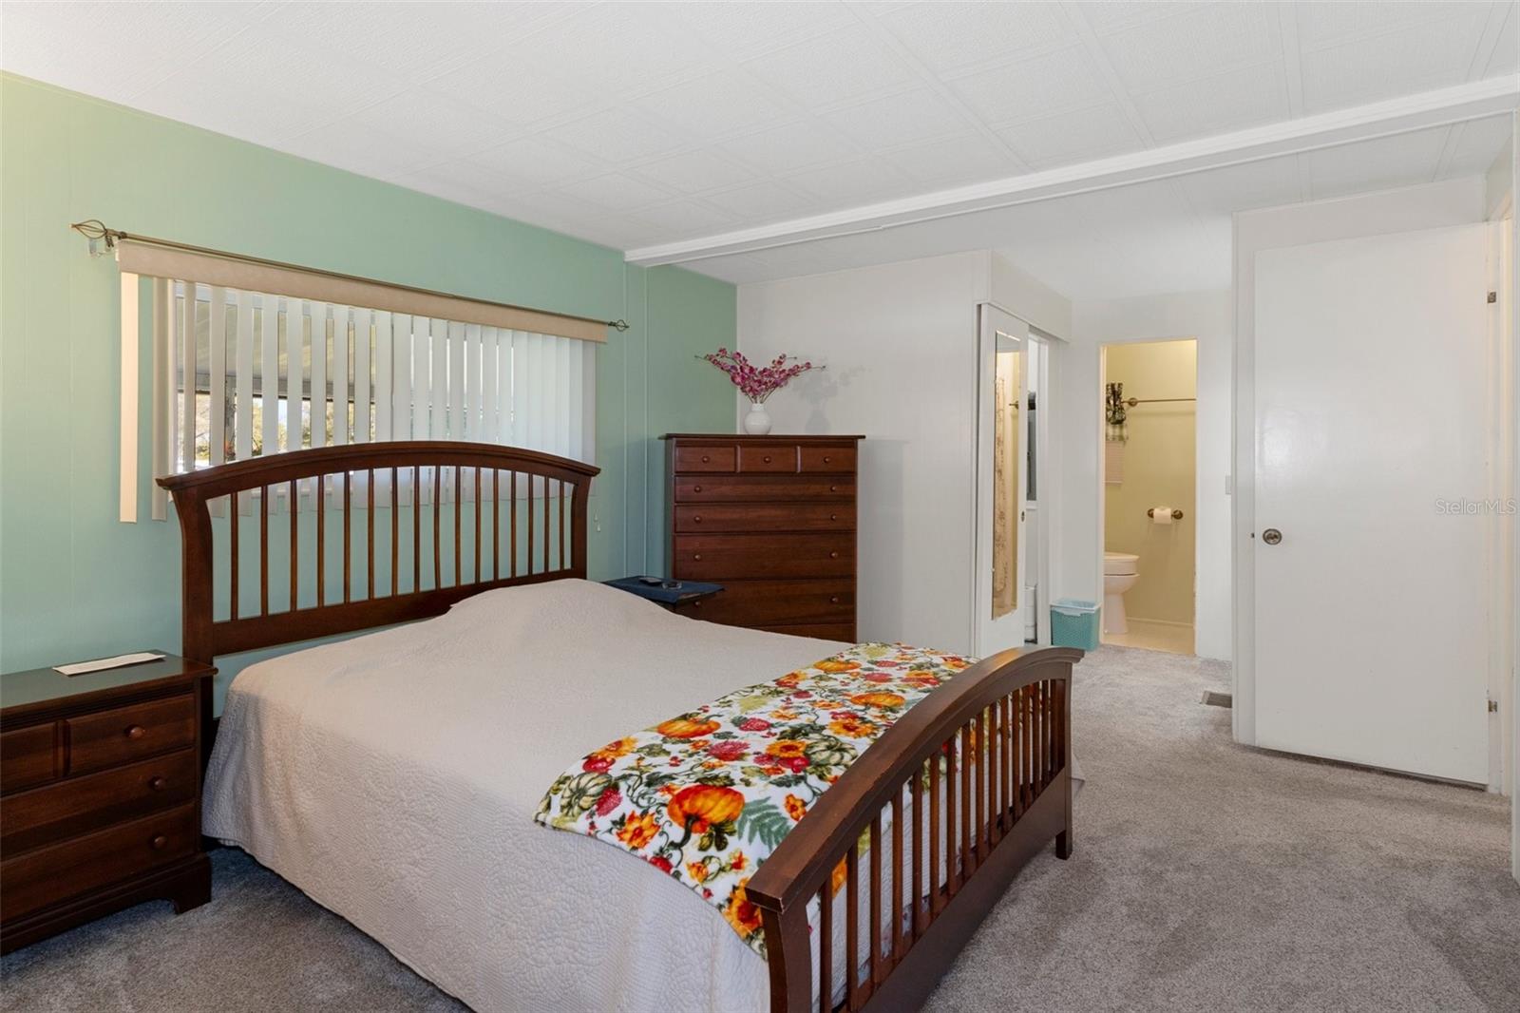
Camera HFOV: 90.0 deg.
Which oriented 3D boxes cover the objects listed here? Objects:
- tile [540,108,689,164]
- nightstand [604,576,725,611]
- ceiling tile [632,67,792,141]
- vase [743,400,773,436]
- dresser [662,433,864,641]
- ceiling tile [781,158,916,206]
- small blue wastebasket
[{"bbox_3d":[-0.463,-1.187,2.457,0.350,0.020,0.345,4,6,35],"label":"tile"},{"bbox_3d":[-0.455,0.678,3.320,0.520,0.640,0.360,4,5,37],"label":"nightstand"},{"bbox_3d":[-0.130,-1.162,2.220,0.350,0.020,0.345,4,6,35],"label":"ceiling tile"},{"bbox_3d":[-0.009,-0.455,3.920,0.147,0.185,0.147,1,4,0],"label":"vase"},{"bbox_3d":[-0.015,0.300,3.960,0.990,1.320,0.470,0,4,-11],"label":"dresser"},{"bbox_3d":[0.328,-1.211,2.850,0.350,0.020,0.345,4,6,35],"label":"ceiling tile"},{"bbox_3d":[2.000,0.752,4.800,0.260,0.260,0.200,3,5,35],"label":"small blue wastebasket"}]

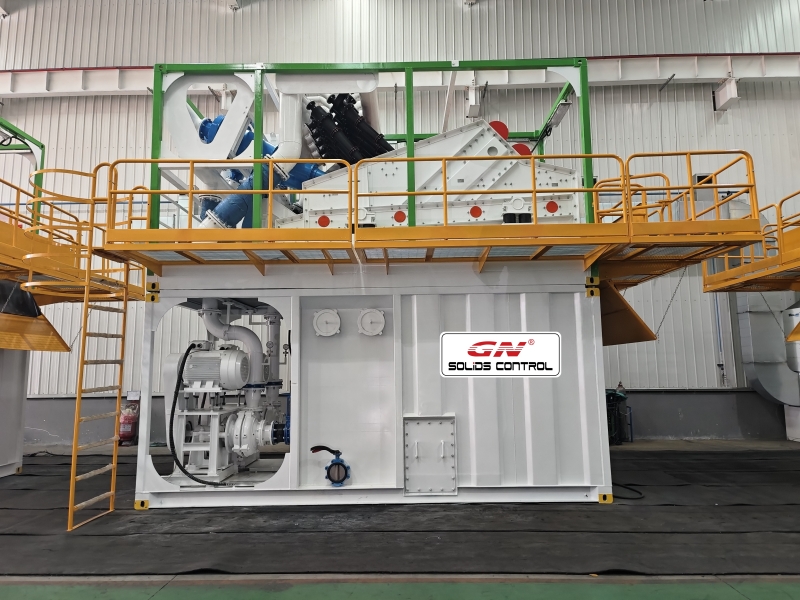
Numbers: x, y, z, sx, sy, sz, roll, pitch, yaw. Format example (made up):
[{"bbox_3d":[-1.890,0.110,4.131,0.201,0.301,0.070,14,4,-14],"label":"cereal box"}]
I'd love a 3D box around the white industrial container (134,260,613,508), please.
[{"bbox_3d":[-0.341,1.276,8.133,6.058,3.020,2.420,-1,-7,0],"label":"white industrial container"}]

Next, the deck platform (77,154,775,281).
[{"bbox_3d":[0.351,-0.931,8.002,7.800,1.190,3.380,-1,-7,0],"label":"deck platform"}]

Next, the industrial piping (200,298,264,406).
[{"bbox_3d":[-2.341,0.733,7.434,0.870,1.500,0.300,-1,-7,0],"label":"industrial piping"}]

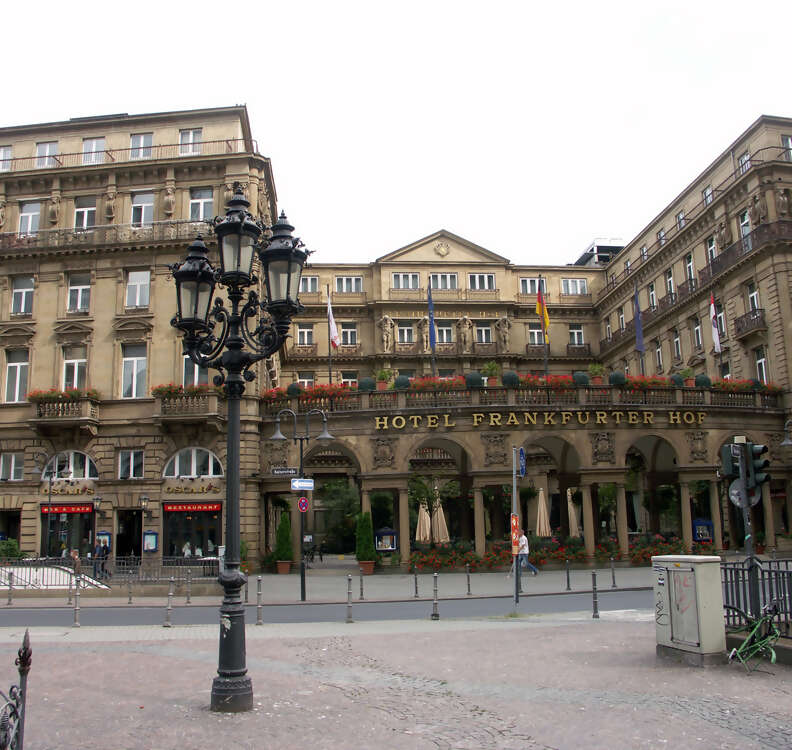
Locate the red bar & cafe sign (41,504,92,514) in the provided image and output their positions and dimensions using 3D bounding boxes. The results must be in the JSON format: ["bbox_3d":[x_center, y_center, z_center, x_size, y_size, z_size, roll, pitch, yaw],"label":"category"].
[{"bbox_3d":[-15.387,6.281,37.773,2.450,0.330,0.120,-3,-11,6],"label":"red bar & cafe sign"}]

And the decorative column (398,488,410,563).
[{"bbox_3d":[0.365,6.460,34.802,0.500,3.298,0.500,-1,-11,-2],"label":"decorative column"}]

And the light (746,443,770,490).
[{"bbox_3d":[7.188,1.804,16.039,0.420,0.930,0.300,-10,-13,37],"label":"light"}]

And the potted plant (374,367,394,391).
[{"bbox_3d":[-0.513,0.200,36.099,0.850,0.998,0.850,-1,-11,-2],"label":"potted plant"}]

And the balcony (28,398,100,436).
[{"bbox_3d":[-15.264,1.972,37.423,2.950,1.602,1.100,-3,-11,6],"label":"balcony"}]

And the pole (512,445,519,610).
[{"bbox_3d":[2.532,3.224,17.136,0.080,3.486,0.080,2,-11,-5],"label":"pole"}]

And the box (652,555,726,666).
[{"bbox_3d":[3.582,2.867,9.932,0.360,1.240,0.860,2,-11,-19],"label":"box"}]

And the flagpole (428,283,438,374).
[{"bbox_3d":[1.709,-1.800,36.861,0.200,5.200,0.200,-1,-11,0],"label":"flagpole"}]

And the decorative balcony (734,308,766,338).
[{"bbox_3d":[18.925,-2.753,42.959,0.750,1.150,2.100,-1,-11,-4],"label":"decorative balcony"}]

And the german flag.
[{"bbox_3d":[6.549,-2.979,36.163,0.680,2.216,0.350,-1,-11,-3],"label":"german flag"}]

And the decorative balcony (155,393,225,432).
[{"bbox_3d":[-8.960,1.618,35.129,2.950,1.550,0.900,-2,-10,6],"label":"decorative balcony"}]

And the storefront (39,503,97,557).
[{"bbox_3d":[-15.353,7.245,37.690,2.500,2.500,0.400,-3,-11,6],"label":"storefront"}]

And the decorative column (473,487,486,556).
[{"bbox_3d":[3.466,6.205,33.734,0.480,3.080,0.480,-2,-10,0],"label":"decorative column"}]

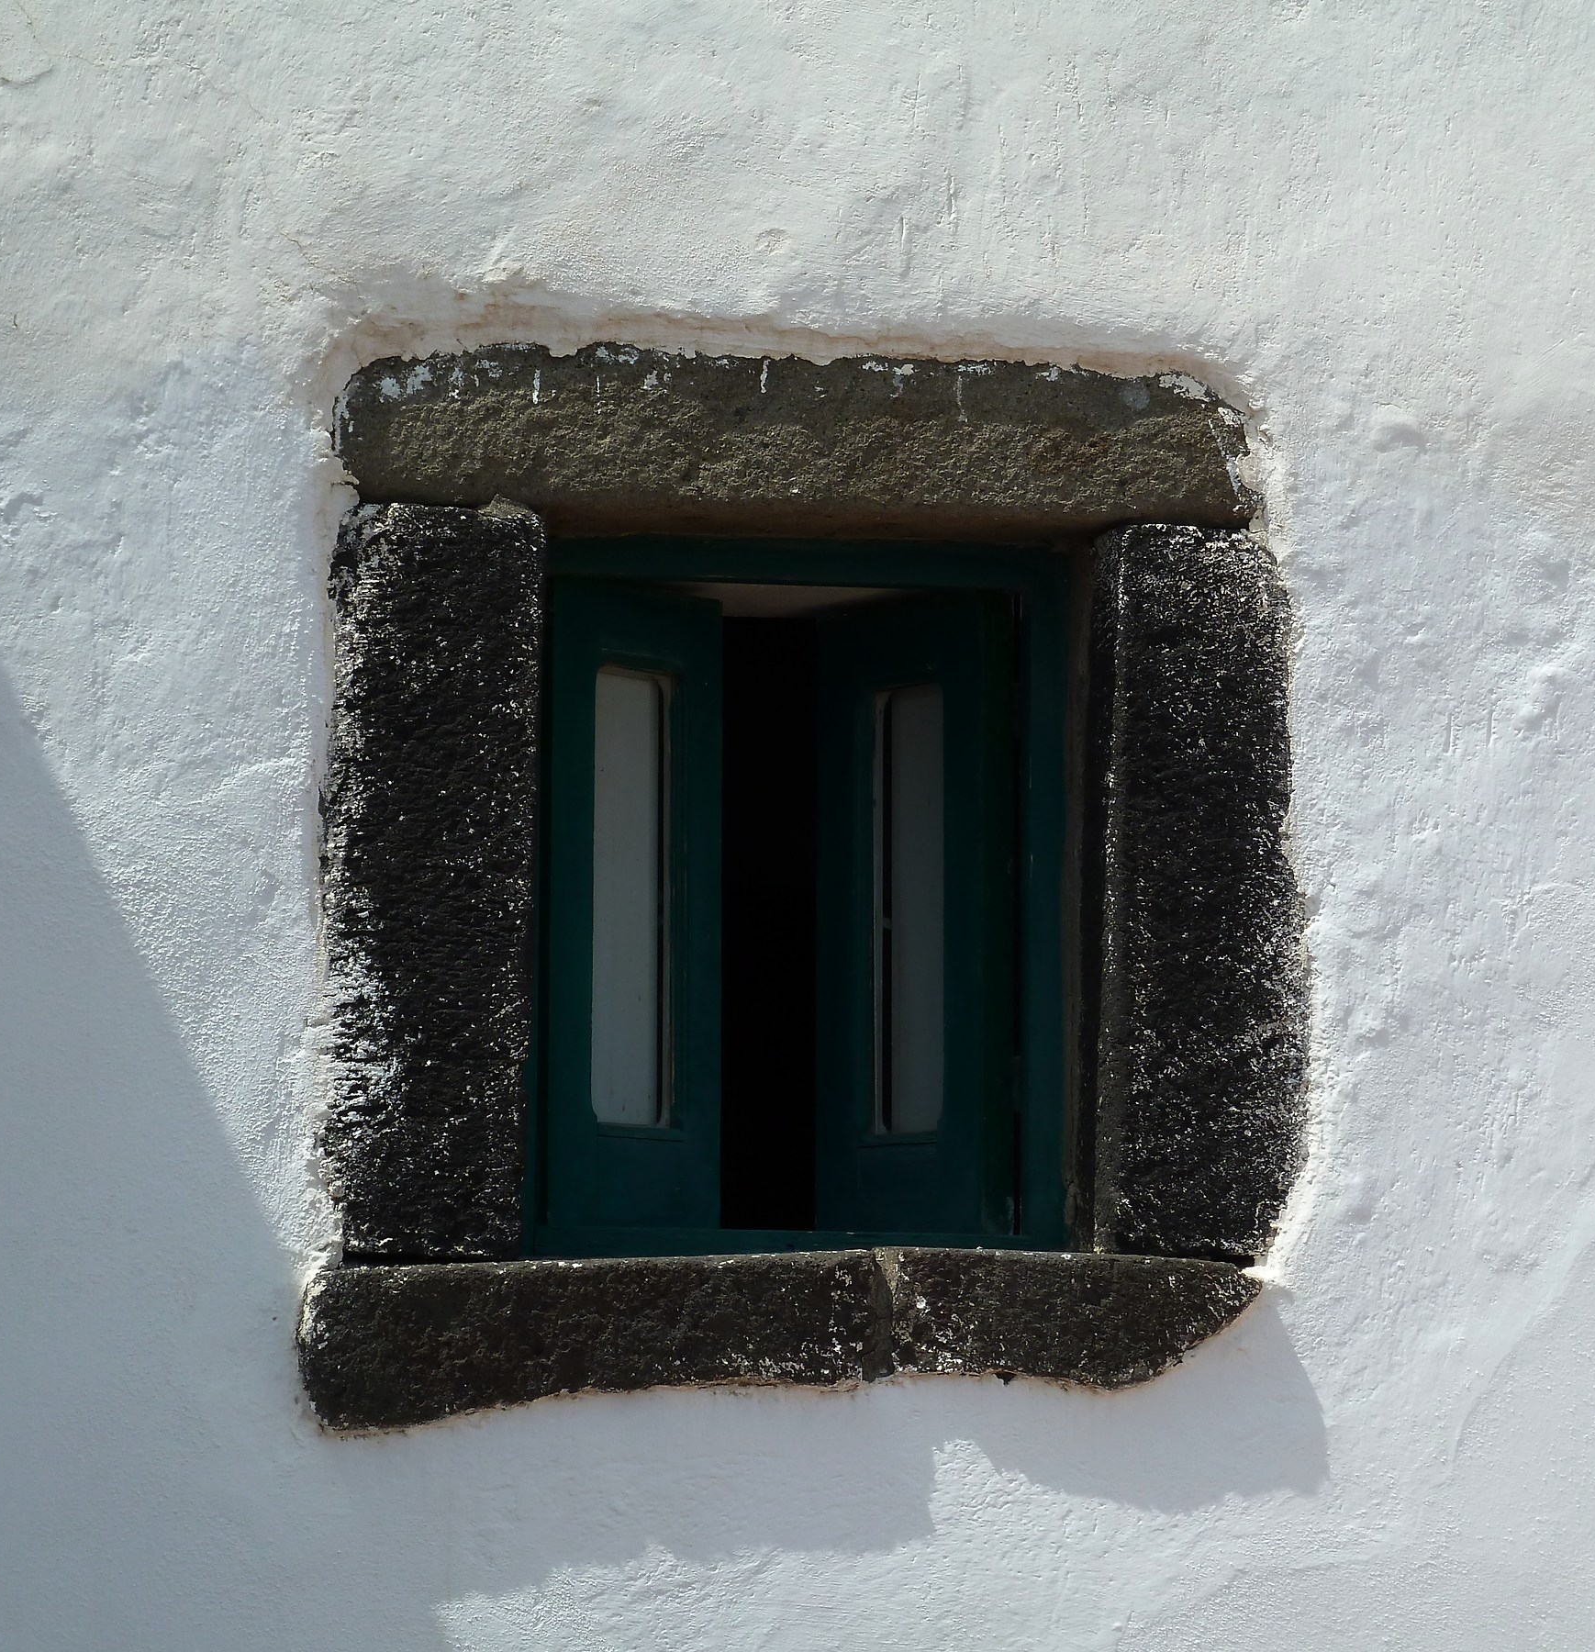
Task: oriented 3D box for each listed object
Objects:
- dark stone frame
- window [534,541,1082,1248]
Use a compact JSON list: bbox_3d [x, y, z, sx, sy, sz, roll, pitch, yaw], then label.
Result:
[{"bbox_3d":[-0.003,0.075,5.298,0.992,1.050,0.200,1,-7,-10],"label":"dark stone frame"},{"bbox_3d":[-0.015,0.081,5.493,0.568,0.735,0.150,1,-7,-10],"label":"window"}]

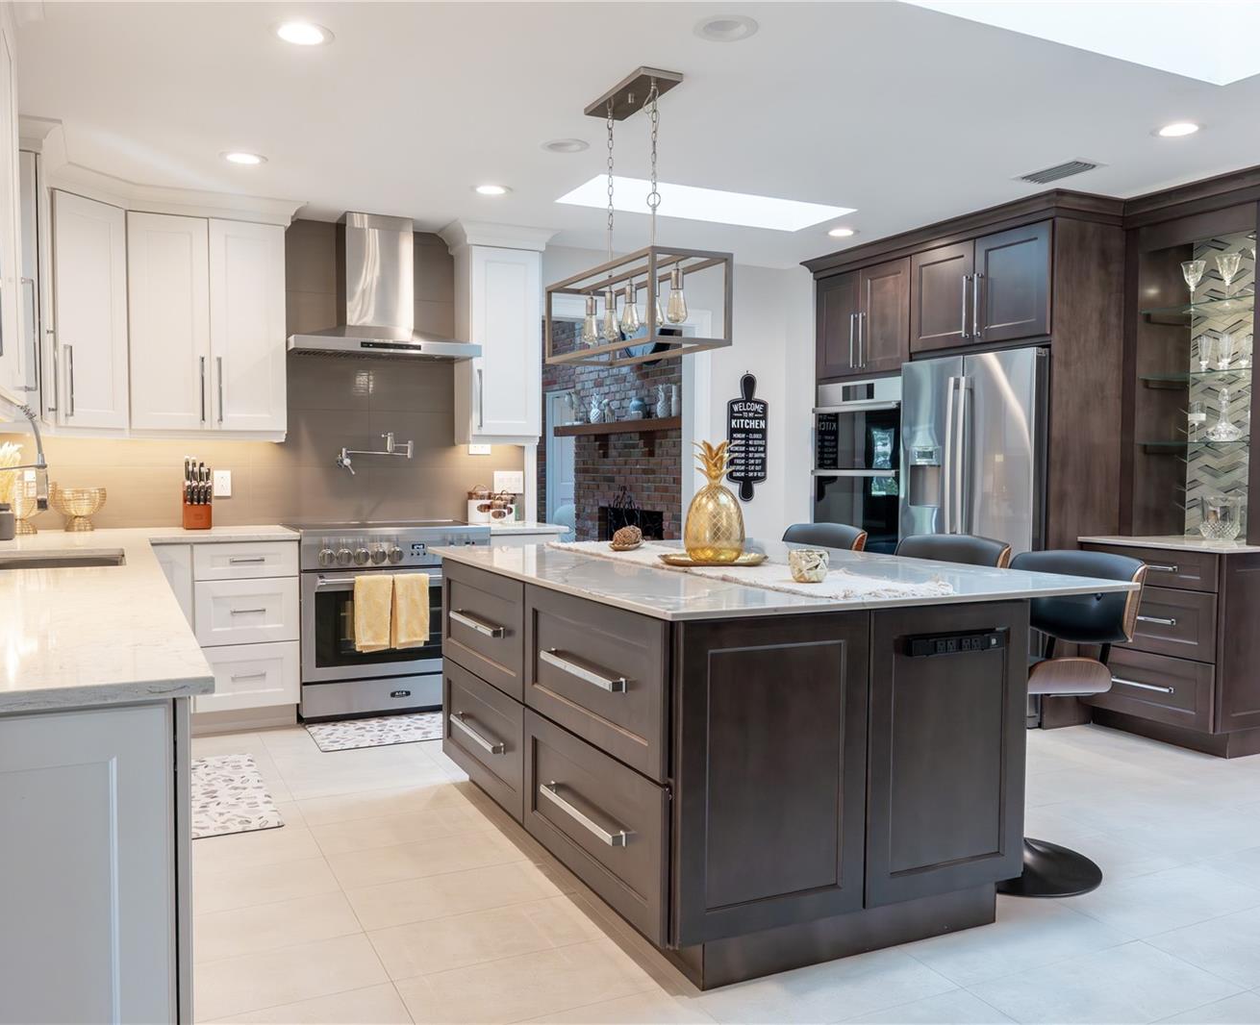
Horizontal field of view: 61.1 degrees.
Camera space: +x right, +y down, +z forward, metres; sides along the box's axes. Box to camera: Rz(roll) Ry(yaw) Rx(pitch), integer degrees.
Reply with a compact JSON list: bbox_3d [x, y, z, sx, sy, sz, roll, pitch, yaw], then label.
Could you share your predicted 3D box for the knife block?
[{"bbox_3d":[-2.087,-0.028,5.143,0.134,0.215,0.135,-1,3,-26],"label":"knife block"}]

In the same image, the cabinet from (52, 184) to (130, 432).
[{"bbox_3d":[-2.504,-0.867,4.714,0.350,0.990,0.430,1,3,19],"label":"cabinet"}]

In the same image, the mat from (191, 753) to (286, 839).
[{"bbox_3d":[-1.622,1.054,4.017,0.495,0.010,0.995,-1,3,-26],"label":"mat"}]

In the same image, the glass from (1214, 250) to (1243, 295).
[{"bbox_3d":[2.772,-1.078,4.948,0.105,0.239,0.105,-1,3,-26],"label":"glass"}]

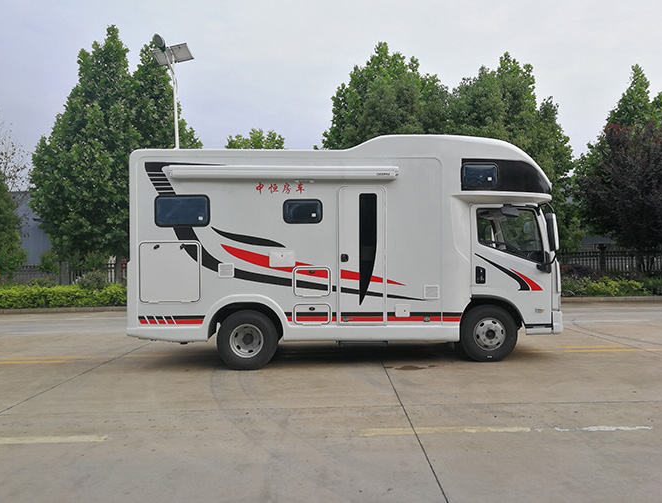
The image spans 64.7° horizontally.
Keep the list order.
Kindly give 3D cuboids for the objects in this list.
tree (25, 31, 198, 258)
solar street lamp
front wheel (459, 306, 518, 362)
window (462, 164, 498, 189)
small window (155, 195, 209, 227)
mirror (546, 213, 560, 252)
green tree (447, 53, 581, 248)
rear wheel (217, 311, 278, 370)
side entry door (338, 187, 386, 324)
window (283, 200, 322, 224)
[{"bbox_3d":[-7.221,-2.794,17.600,5.500,9.100,4.800,-1,-1,0],"label":"tree"},{"bbox_3d":[-4.521,-2.195,15.300,1.150,7.850,1.200,-1,-1,11],"label":"solar street lamp"},{"bbox_3d":[2.224,1.153,7.430,0.800,0.800,0.220,-1,-1,-2],"label":"front wheel"},{"bbox_3d":[2.027,-1.017,7.090,0.490,0.320,0.050,0,-1,-7],"label":"window"},{"bbox_3d":[-1.944,-0.532,6.830,0.710,0.420,0.050,0,-1,-2],"label":"small window"},{"bbox_3d":[3.030,-0.259,7.120,0.110,0.510,0.200,-4,-1,7],"label":"mirror"},{"bbox_3d":[6.423,-2.640,18.400,4.700,8.400,4.400,-1,-1,0],"label":"green tree"},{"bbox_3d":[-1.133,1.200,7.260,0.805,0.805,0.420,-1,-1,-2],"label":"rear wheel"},{"bbox_3d":[0.417,0.053,6.930,0.635,1.810,0.060,0,-1,-2],"label":"side entry door"},{"bbox_3d":[-0.369,-0.521,6.890,0.530,0.325,0.050,0,-1,-2],"label":"window"}]

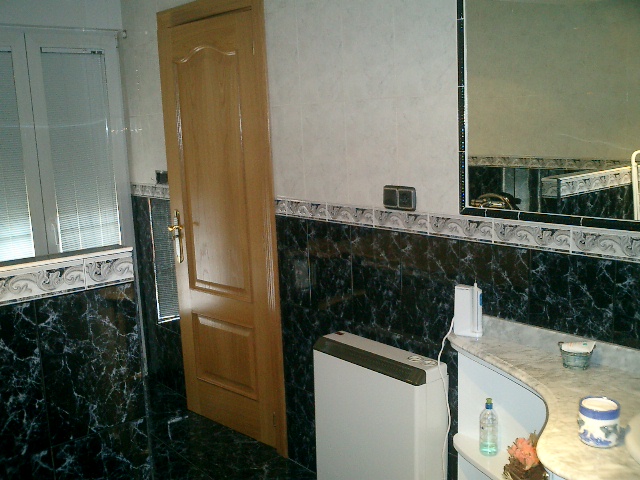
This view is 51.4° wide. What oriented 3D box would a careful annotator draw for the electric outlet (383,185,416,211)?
[{"bbox_3d":[0.274,-0.142,2.305,0.020,0.081,0.141,-11,13,-40],"label":"electric outlet"}]

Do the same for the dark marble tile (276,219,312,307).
[{"bbox_3d":[-0.115,0.094,2.833,0.010,0.382,0.215,-11,13,-40],"label":"dark marble tile"}]

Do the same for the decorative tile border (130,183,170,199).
[{"bbox_3d":[-0.956,-0.274,3.745,0.012,0.071,0.479,-11,13,-40],"label":"decorative tile border"}]

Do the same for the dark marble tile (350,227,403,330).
[{"bbox_3d":[0.207,0.147,2.465,0.010,0.382,0.256,-11,13,-40],"label":"dark marble tile"}]

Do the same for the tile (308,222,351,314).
[{"bbox_3d":[0.039,0.119,2.656,0.010,0.382,0.256,-11,13,-40],"label":"tile"}]

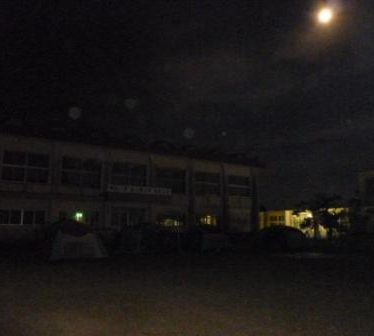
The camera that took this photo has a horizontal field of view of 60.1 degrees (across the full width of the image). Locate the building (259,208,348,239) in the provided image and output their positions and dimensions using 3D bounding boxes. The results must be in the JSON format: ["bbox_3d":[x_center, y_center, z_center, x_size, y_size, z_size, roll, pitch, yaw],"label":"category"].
[{"bbox_3d":[18.400,8.912,51.745,6.500,4.500,15.500,7,-13,-34],"label":"building"}]

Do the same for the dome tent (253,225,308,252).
[{"bbox_3d":[5.250,4.192,18.748,2.750,1.550,2.500,1,-11,-6],"label":"dome tent"}]

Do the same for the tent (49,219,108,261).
[{"bbox_3d":[-5.450,3.513,15.823,2.450,1.800,2.300,5,-12,-25],"label":"tent"}]

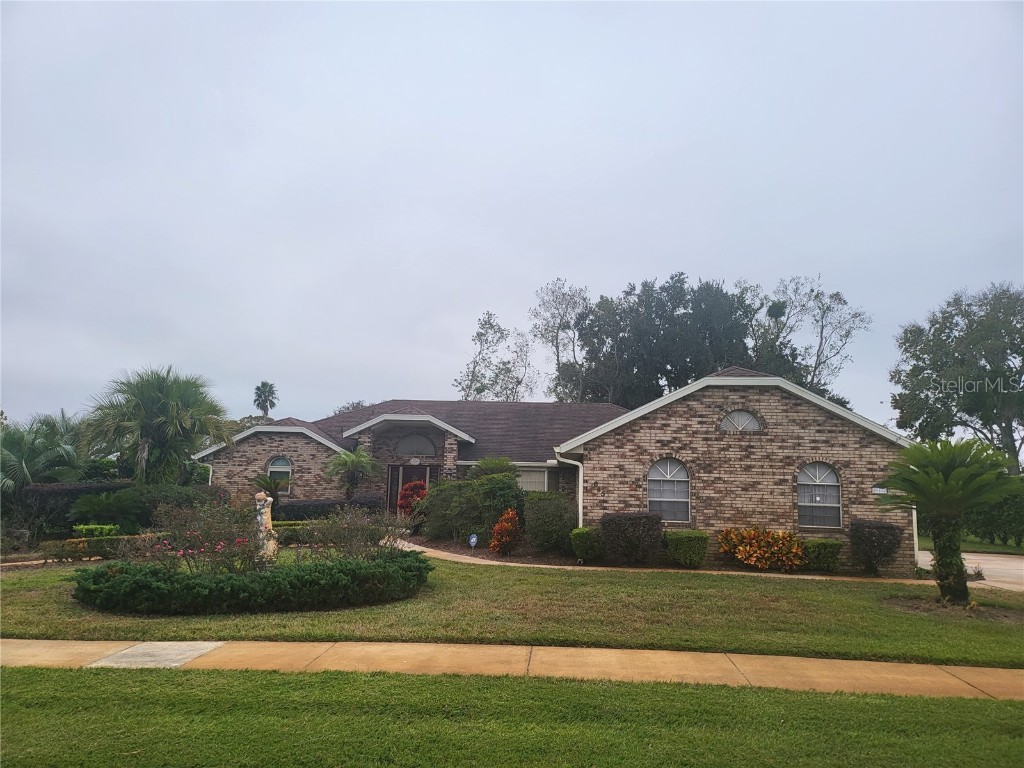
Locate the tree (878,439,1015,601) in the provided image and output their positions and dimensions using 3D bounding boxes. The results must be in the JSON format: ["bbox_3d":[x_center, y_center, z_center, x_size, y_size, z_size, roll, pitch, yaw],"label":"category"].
[{"bbox_3d":[6.844,2.112,11.018,2.050,2.500,2.050,0,-8,6],"label":"tree"}]

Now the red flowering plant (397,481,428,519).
[{"bbox_3d":[-3.166,3.885,22.766,1.000,1.420,1.000,1,-9,7],"label":"red flowering plant"}]

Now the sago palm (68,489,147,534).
[{"bbox_3d":[-10.724,3.416,18.800,2.150,1.330,2.100,1,-9,7],"label":"sago palm"}]

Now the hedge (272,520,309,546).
[{"bbox_3d":[-5.804,3.945,18.672,1.000,0.500,0.850,1,-9,7],"label":"hedge"}]

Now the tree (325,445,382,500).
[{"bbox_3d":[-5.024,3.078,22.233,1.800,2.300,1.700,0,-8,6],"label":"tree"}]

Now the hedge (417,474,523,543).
[{"bbox_3d":[-1.111,3.435,19.458,2.900,1.950,2.300,0,-8,6],"label":"hedge"}]

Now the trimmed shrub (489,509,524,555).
[{"bbox_3d":[-0.146,3.679,17.769,0.800,1.100,0.750,1,-9,7],"label":"trimmed shrub"}]

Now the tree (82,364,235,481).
[{"bbox_3d":[-10.752,1.775,21.166,4.100,4.600,4.000,0,-8,6],"label":"tree"}]

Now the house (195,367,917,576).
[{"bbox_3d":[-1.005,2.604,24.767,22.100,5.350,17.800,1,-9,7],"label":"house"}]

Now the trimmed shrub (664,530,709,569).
[{"bbox_3d":[3.636,3.493,14.925,0.880,0.760,0.750,1,-9,7],"label":"trimmed shrub"}]

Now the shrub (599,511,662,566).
[{"bbox_3d":[2.494,3.297,15.035,1.300,1.050,0.900,1,-9,7],"label":"shrub"}]

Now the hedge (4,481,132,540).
[{"bbox_3d":[-12.134,3.406,19.291,3.100,1.500,1.400,0,-8,6],"label":"hedge"}]

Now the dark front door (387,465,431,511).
[{"bbox_3d":[-3.524,3.848,24.350,1.600,2.060,0.120,0,-8,6],"label":"dark front door"}]

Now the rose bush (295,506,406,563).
[{"bbox_3d":[-2.922,2.746,12.724,1.850,1.050,1.500,0,-8,6],"label":"rose bush"}]

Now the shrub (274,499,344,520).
[{"bbox_3d":[-6.965,4.544,24.822,2.500,0.980,0.900,1,-9,7],"label":"shrub"}]

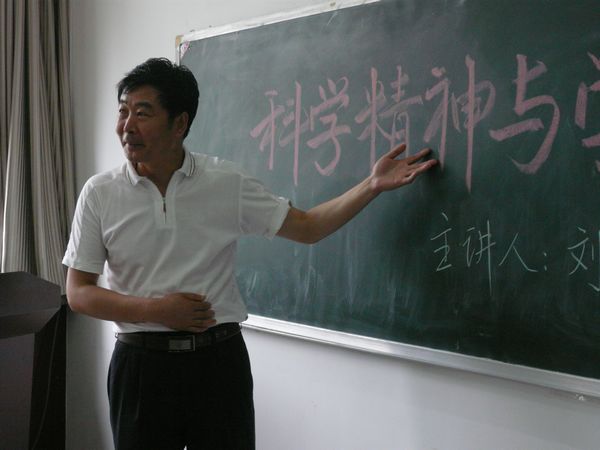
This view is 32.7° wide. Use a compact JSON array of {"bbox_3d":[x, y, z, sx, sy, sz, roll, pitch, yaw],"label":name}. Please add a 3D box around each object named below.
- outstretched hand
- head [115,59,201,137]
[{"bbox_3d":[0.251,-0.141,2.500,0.180,0.100,0.085,-20,7,-12],"label":"outstretched hand"},{"bbox_3d":[-0.348,-0.286,2.500,0.180,0.248,0.220,2,4,39],"label":"head"}]

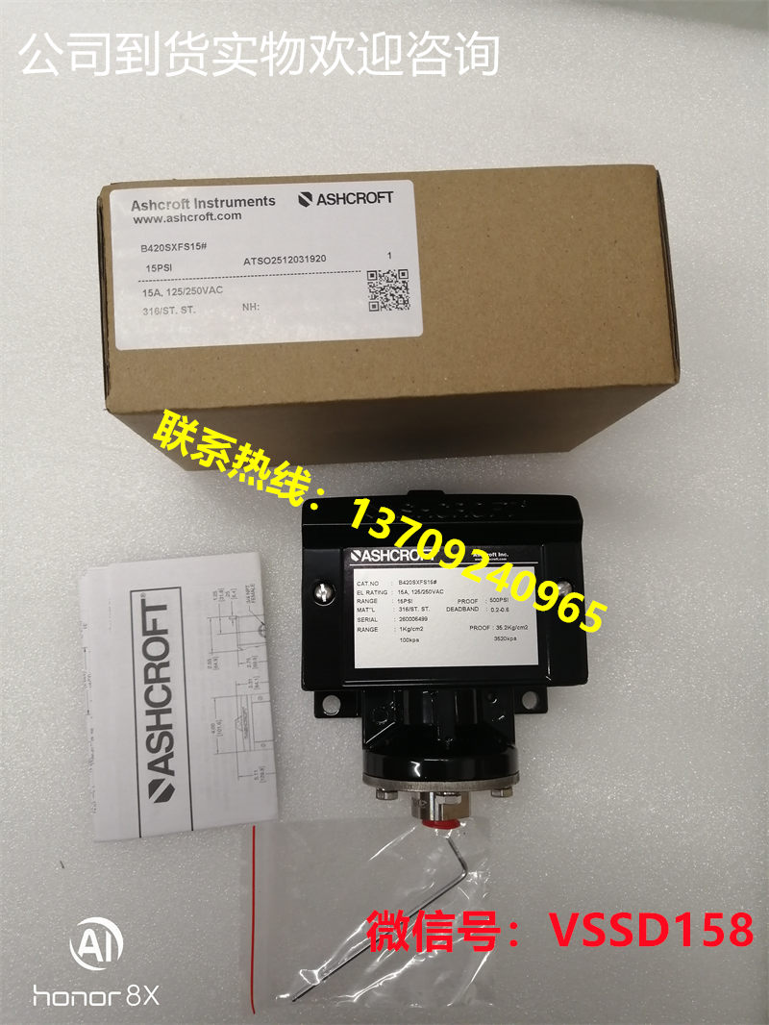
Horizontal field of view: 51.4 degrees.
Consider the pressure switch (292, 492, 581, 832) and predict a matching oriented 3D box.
[{"bbox_3d":[0.022,0.056,0.310,0.102,0.065,0.123,-1,85,-3],"label":"pressure switch"}]

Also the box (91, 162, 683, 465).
[{"bbox_3d":[-0.001,-0.061,0.293,0.167,0.118,0.068,-3,85,-3],"label":"box"}]

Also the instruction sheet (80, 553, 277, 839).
[{"bbox_3d":[-0.084,0.074,0.326,0.072,0.003,0.109,-5,85,-3],"label":"instruction sheet"}]

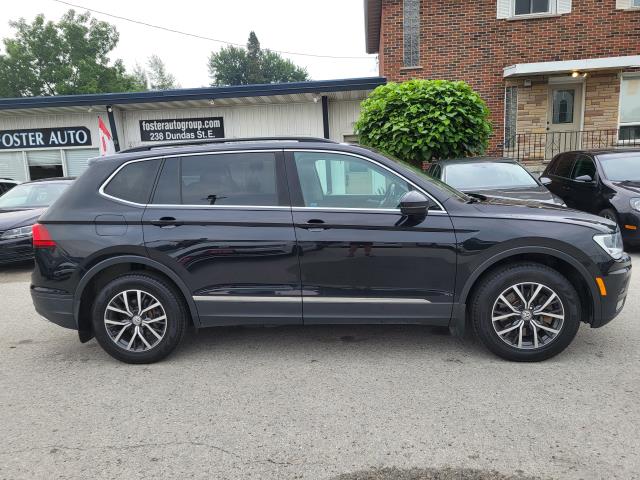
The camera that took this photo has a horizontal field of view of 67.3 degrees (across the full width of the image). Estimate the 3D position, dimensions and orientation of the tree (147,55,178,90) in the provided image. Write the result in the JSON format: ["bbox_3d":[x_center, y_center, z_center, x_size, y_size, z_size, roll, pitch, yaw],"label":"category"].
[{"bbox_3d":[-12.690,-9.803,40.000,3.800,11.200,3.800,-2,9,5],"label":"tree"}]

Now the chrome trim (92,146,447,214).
[{"bbox_3d":[-0.367,-0.390,3.431,2.480,0.500,0.200,-2,9,5],"label":"chrome trim"}]

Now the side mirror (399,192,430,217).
[{"bbox_3d":[0.620,-0.243,3.196,0.180,0.180,0.230,-2,9,5],"label":"side mirror"}]

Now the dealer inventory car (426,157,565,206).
[{"bbox_3d":[2.808,-0.709,8.454,1.800,1.450,4.600,-1,9,7],"label":"dealer inventory car"}]

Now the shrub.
[{"bbox_3d":[2.347,-1.978,10.900,3.050,3.250,2.900,-2,9,5],"label":"shrub"}]

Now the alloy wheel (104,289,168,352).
[{"bbox_3d":[-1.346,0.592,3.633,0.470,0.470,0.190,-2,9,5],"label":"alloy wheel"}]

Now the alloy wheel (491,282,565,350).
[{"bbox_3d":[1.432,0.515,3.381,0.470,0.470,0.190,-2,9,5],"label":"alloy wheel"}]

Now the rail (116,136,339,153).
[{"bbox_3d":[-0.691,-0.712,3.607,1.670,0.100,0.080,-2,9,5],"label":"rail"}]

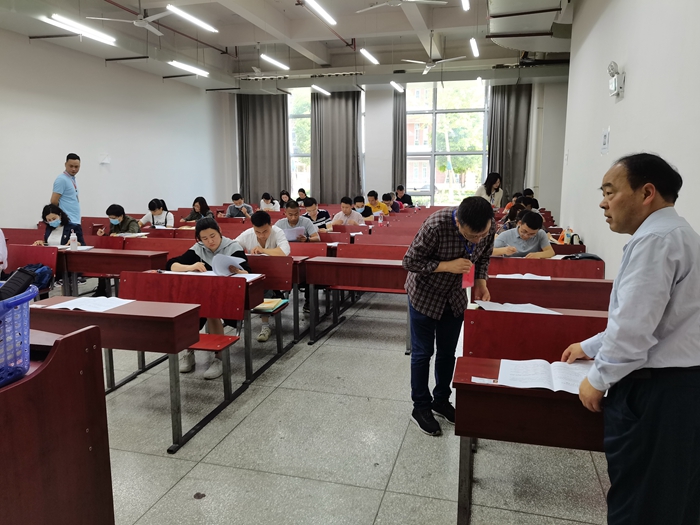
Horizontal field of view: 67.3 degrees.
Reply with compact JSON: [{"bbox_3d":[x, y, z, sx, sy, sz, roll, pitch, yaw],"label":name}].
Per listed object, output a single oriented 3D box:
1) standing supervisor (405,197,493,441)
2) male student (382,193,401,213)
[{"bbox_3d":[0.549,0.315,3.037,0.470,1.380,0.570,-6,11,-31],"label":"standing supervisor"},{"bbox_3d":[0.817,-0.843,10.886,0.500,1.130,0.660,4,10,23],"label":"male student"}]

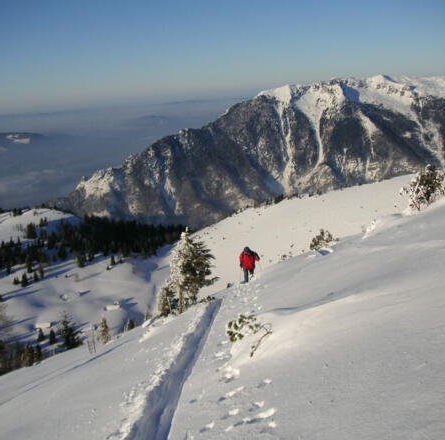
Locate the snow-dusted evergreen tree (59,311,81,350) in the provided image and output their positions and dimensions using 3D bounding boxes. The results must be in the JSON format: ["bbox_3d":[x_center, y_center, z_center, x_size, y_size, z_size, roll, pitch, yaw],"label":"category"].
[{"bbox_3d":[-12.842,9.378,53.000,1.900,3.500,1.900,-4,12,0],"label":"snow-dusted evergreen tree"}]

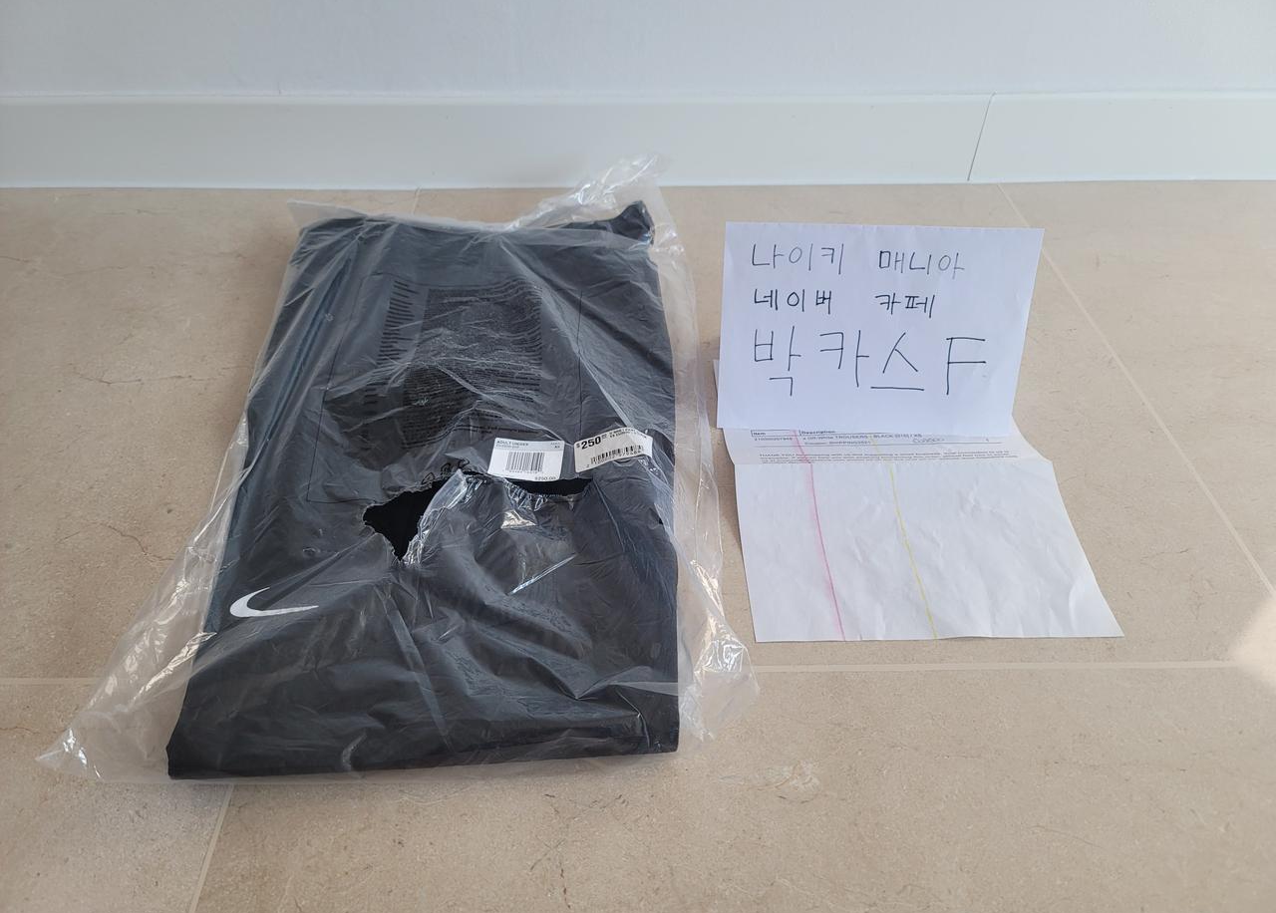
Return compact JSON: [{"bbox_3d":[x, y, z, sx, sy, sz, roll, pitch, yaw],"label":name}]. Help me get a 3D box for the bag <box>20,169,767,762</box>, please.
[{"bbox_3d":[-0.130,-0.058,0.666,0.370,0.065,0.590,-1,43,-1],"label":"bag"}]

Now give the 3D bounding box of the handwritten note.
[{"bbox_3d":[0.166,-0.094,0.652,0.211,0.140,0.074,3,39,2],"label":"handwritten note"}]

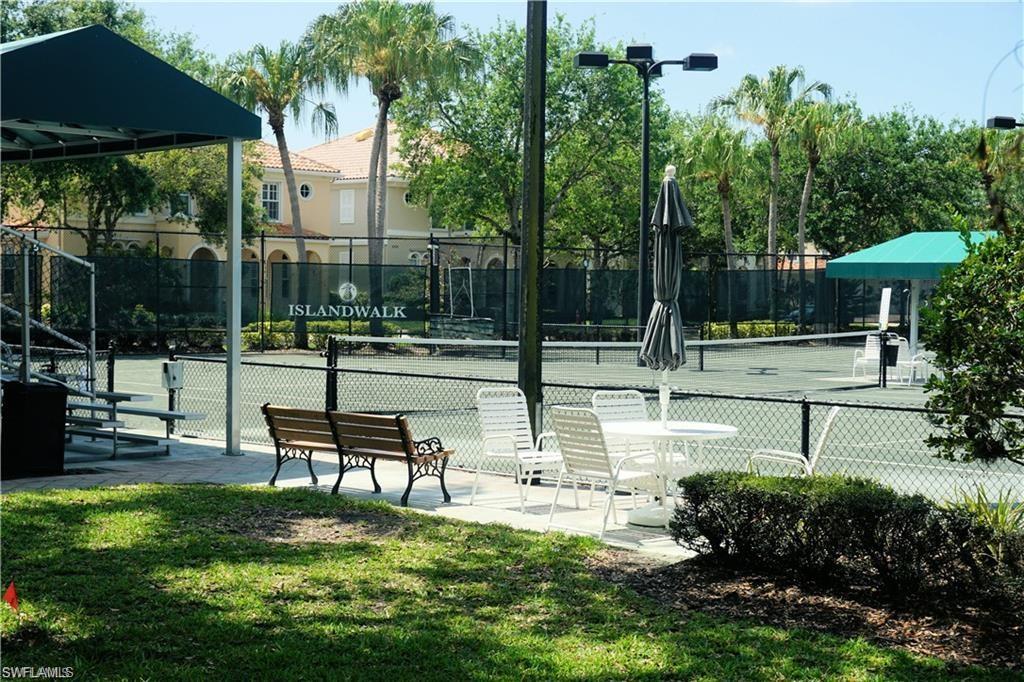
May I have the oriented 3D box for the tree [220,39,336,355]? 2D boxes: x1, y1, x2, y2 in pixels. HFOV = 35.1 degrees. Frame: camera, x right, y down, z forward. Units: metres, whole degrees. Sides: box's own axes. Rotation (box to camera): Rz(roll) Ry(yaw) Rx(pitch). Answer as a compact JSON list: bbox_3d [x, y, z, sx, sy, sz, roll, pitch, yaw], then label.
[{"bbox_3d":[-6.621,-4.188,46.375,3.400,8.856,3.400,1,2,0],"label":"tree"}]

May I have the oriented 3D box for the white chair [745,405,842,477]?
[{"bbox_3d":[1.990,0.919,11.450,0.680,0.910,0.570,1,2,15],"label":"white chair"}]

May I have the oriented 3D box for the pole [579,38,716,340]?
[{"bbox_3d":[3.125,-3.019,37.679,3.350,7.230,3.200,1,2,5],"label":"pole"}]

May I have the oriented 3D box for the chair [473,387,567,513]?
[{"bbox_3d":[0.104,0.859,12.820,0.570,0.910,0.680,-1,2,-45],"label":"chair"}]

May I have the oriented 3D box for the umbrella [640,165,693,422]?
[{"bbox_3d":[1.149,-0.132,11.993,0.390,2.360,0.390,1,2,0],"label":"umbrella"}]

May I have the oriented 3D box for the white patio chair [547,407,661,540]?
[{"bbox_3d":[0.697,0.906,11.566,0.710,0.900,0.570,-1,2,-45],"label":"white patio chair"}]

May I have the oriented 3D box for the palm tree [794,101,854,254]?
[{"bbox_3d":[12.123,-4.678,62.868,2.700,9.329,2.700,1,2,0],"label":"palm tree"}]

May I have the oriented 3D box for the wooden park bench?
[{"bbox_3d":[-1.300,0.913,13.517,0.570,0.725,1.910,-1,2,-45],"label":"wooden park bench"}]

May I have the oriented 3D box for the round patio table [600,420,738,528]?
[{"bbox_3d":[1.136,0.993,12.025,1.070,0.710,1.070,1,2,0],"label":"round patio table"}]

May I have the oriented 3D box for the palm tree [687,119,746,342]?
[{"bbox_3d":[7.782,-4.225,60.881,2.600,8.438,2.600,1,2,0],"label":"palm tree"}]

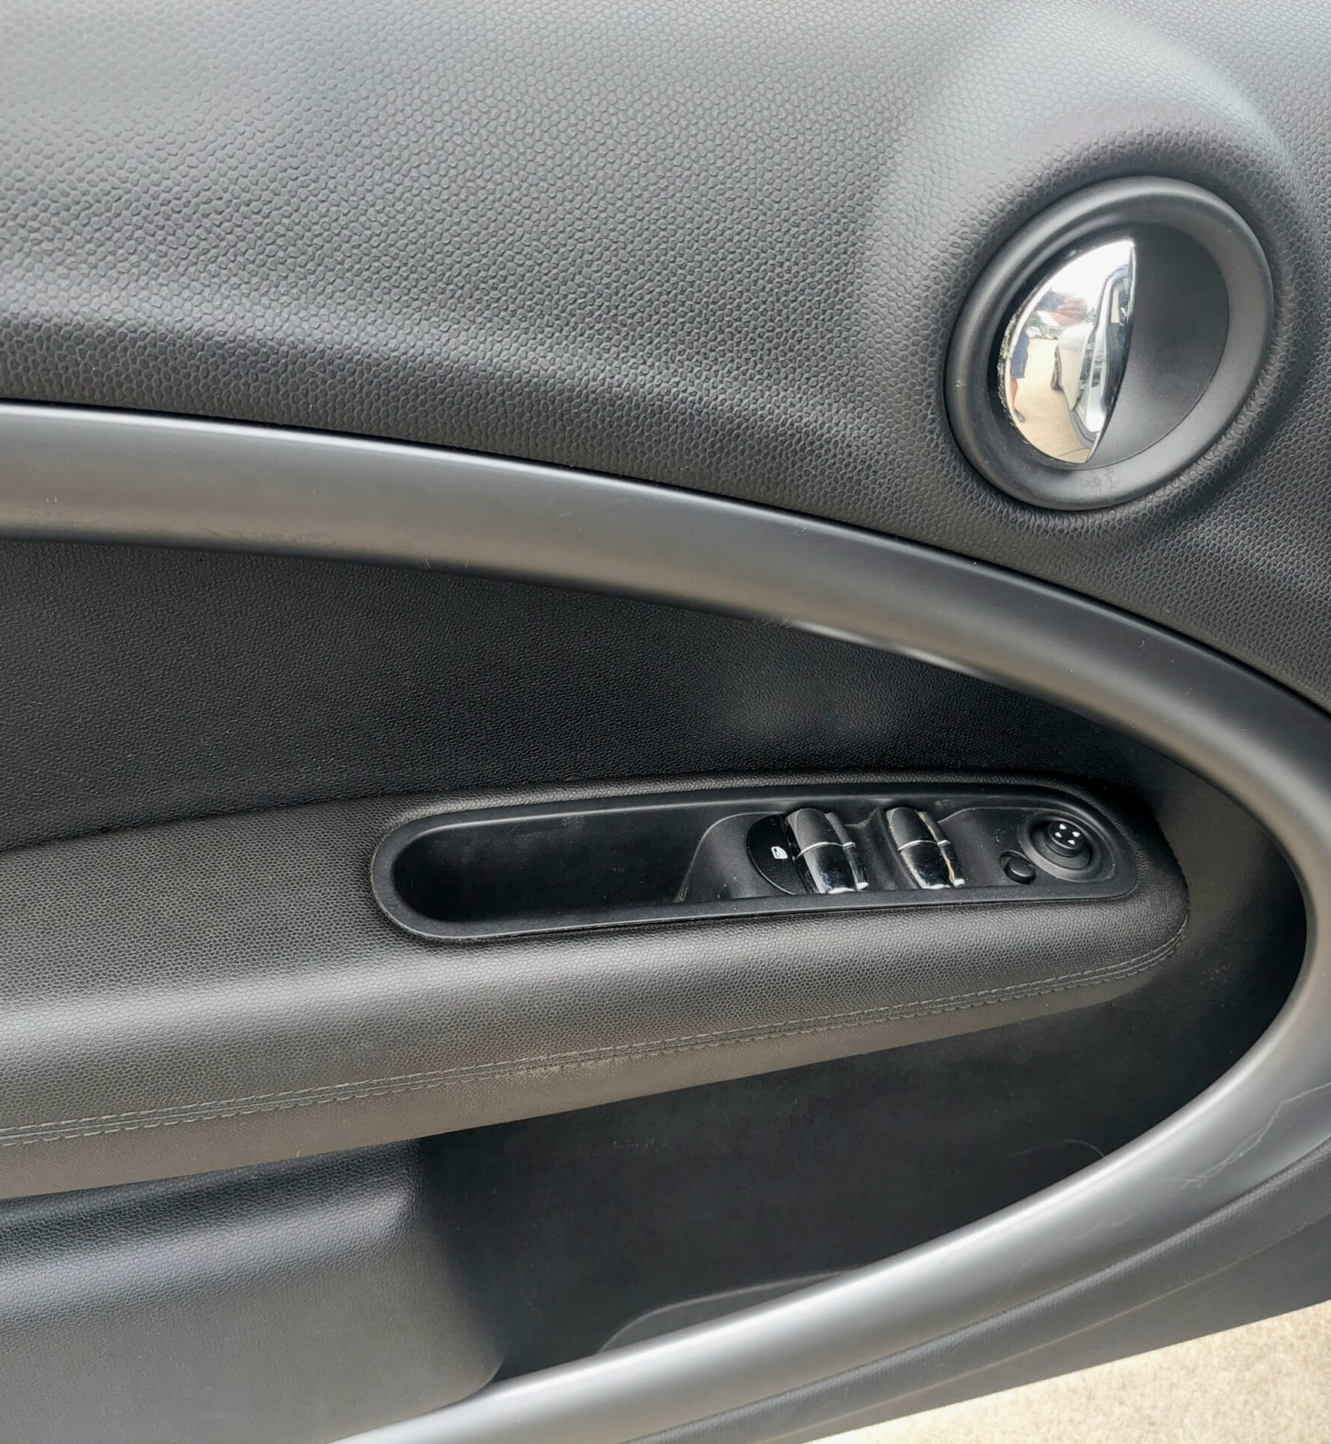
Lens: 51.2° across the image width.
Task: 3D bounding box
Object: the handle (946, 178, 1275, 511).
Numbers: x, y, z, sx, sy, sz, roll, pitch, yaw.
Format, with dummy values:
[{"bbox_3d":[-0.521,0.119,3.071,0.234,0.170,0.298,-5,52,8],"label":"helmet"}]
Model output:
[{"bbox_3d":[0.153,-0.132,0.486,0.117,0.117,0.030,-4,33,-7],"label":"handle"}]

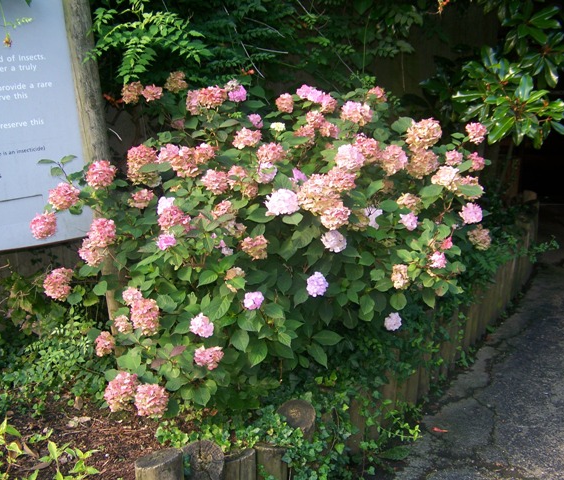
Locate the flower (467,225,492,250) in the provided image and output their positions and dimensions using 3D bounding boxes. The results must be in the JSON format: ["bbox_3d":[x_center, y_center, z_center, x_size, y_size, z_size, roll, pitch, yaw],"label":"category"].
[{"bbox_3d":[0.920,-0.012,3.000,0.108,0.112,0.110,3,19,17],"label":"flower"}]

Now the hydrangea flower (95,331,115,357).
[{"bbox_3d":[-0.658,0.384,2.400,0.072,0.093,0.078,0,20,0],"label":"hydrangea flower"}]

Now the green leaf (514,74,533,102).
[{"bbox_3d":[1.418,-0.895,3.800,0.106,0.152,0.050,4,16,20],"label":"green leaf"}]

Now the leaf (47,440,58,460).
[{"bbox_3d":[-0.653,0.599,1.840,0.030,0.055,0.030,-11,22,-22],"label":"leaf"}]

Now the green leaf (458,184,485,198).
[{"bbox_3d":[0.757,-0.195,2.600,0.110,0.050,0.075,4,21,16],"label":"green leaf"}]

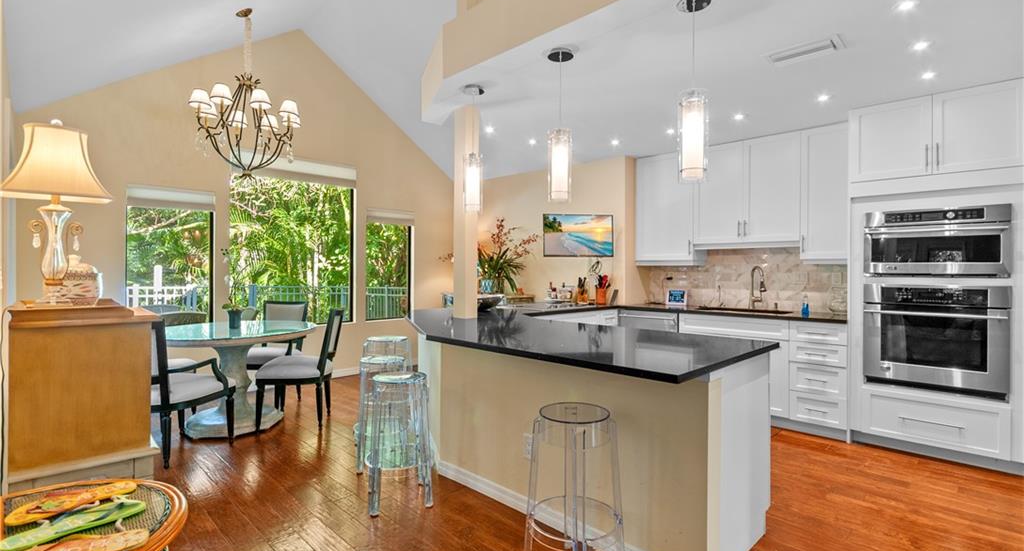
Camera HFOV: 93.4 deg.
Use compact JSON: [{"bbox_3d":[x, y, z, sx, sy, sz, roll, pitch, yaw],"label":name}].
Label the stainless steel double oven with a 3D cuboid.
[{"bbox_3d":[3.013,0.170,3.436,0.741,1.233,0.580,1,0,45],"label":"stainless steel double oven"}]

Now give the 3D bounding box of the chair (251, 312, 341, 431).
[{"bbox_3d":[-1.722,0.743,3.956,0.600,0.930,0.500,0,0,-8],"label":"chair"}]

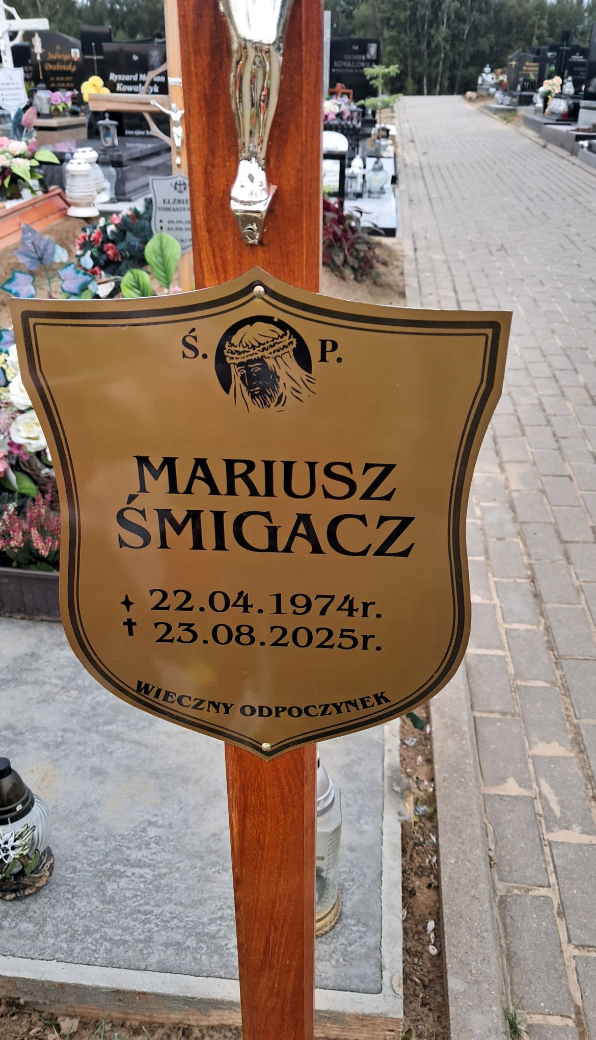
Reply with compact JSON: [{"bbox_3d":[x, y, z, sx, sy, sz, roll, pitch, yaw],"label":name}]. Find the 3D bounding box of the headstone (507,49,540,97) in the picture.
[{"bbox_3d":[5.266,-10.276,18.636,0.800,0.940,0.140,2,29,5],"label":"headstone"}]

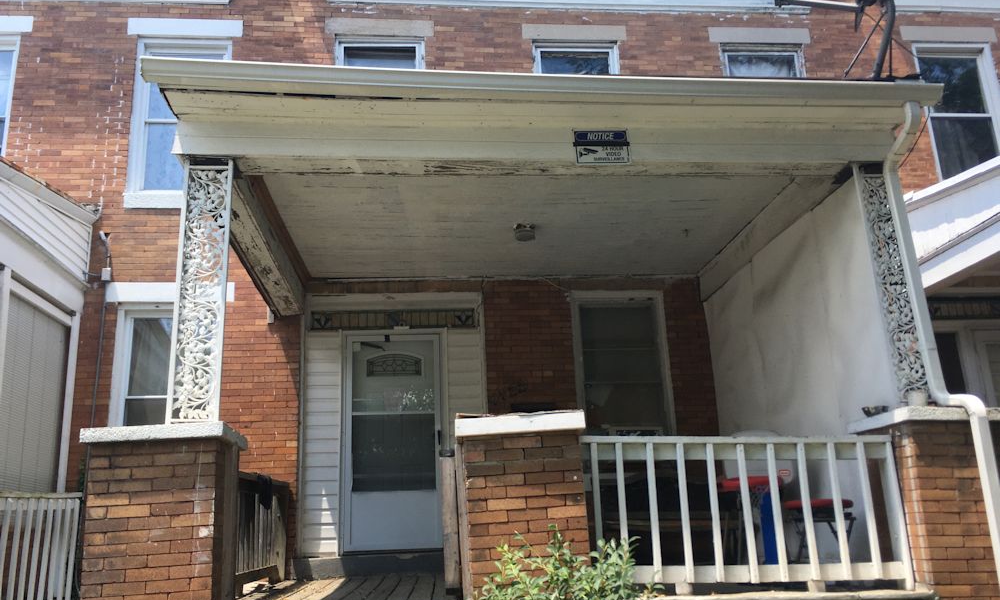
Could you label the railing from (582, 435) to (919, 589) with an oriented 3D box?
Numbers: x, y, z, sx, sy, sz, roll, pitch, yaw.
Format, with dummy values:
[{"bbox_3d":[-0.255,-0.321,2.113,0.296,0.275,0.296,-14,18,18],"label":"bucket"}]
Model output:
[{"bbox_3d":[1.383,1.224,4.801,1.880,0.870,0.100,-1,-15,-6],"label":"railing"}]

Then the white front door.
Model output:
[{"bbox_3d":[-1.012,1.311,7.964,0.907,2.028,0.060,-1,-15,-6],"label":"white front door"}]

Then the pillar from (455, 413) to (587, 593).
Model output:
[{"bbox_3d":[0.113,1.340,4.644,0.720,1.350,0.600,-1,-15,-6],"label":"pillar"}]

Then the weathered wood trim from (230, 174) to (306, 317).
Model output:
[{"bbox_3d":[-1.885,-0.464,6.676,0.280,0.330,3.250,-1,-15,-6],"label":"weathered wood trim"}]

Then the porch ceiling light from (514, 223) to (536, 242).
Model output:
[{"bbox_3d":[0.203,-0.575,7.014,0.165,0.090,0.165,-1,-15,-6],"label":"porch ceiling light"}]

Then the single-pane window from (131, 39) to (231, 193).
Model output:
[{"bbox_3d":[-3.290,-1.890,8.643,0.920,1.700,0.100,-1,-15,-6],"label":"single-pane window"}]

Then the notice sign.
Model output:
[{"bbox_3d":[0.612,-0.912,5.018,0.330,0.225,0.015,-1,-15,-6],"label":"notice sign"}]

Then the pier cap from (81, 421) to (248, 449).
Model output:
[{"bbox_3d":[-1.827,0.765,4.633,0.710,0.080,0.650,-1,-15,-6],"label":"pier cap"}]

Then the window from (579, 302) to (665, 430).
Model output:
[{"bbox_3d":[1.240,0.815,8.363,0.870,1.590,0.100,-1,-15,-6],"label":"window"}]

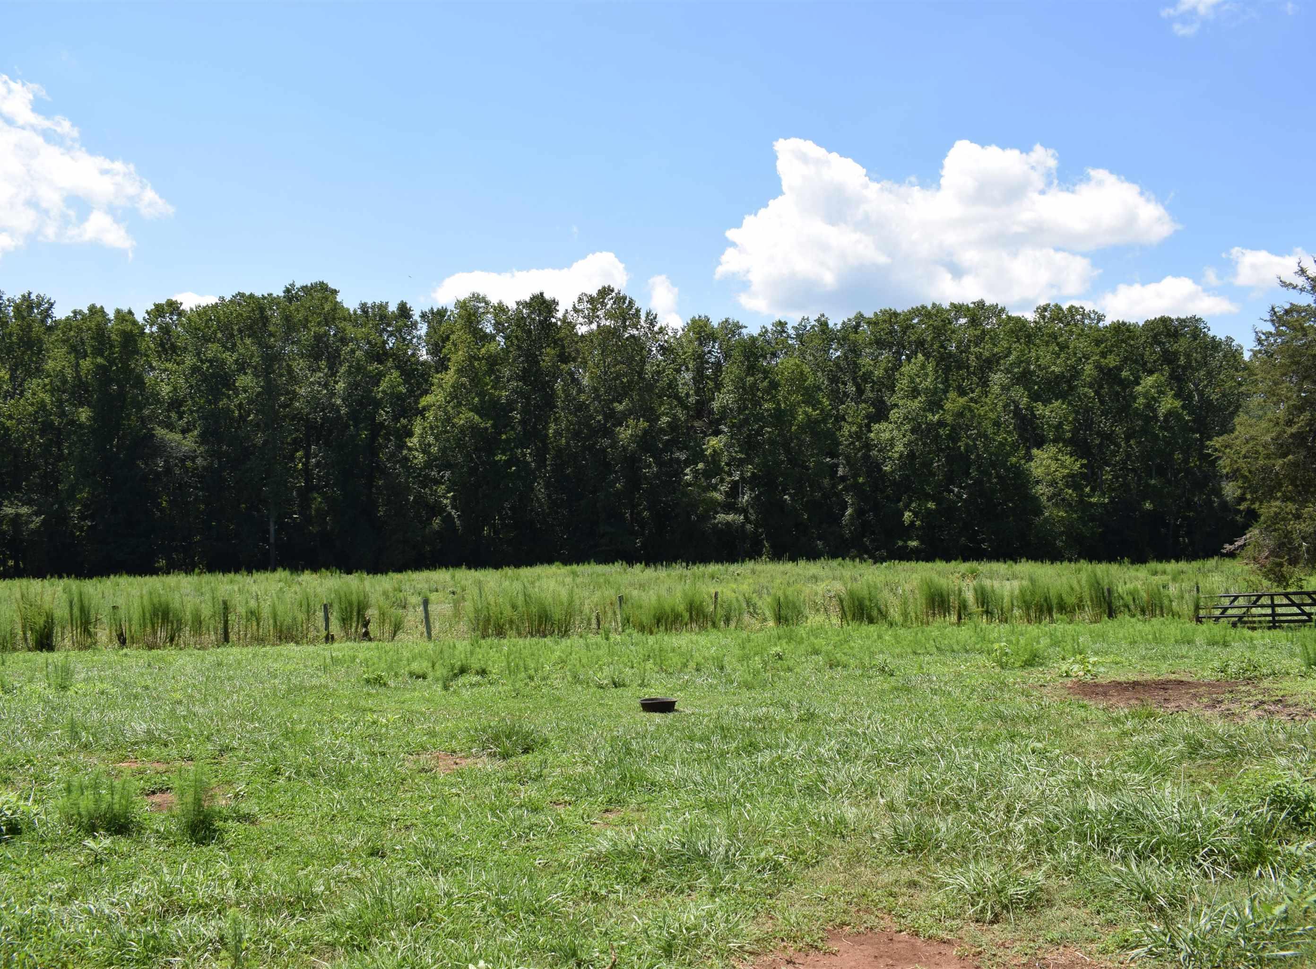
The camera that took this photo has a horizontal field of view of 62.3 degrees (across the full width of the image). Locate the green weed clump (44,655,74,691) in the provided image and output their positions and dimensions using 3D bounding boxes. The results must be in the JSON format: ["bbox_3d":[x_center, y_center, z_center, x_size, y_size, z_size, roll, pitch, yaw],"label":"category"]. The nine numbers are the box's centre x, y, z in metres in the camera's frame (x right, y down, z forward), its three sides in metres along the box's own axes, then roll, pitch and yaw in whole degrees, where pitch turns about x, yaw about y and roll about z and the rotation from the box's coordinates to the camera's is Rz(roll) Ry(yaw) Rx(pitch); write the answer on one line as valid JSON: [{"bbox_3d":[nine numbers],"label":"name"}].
[{"bbox_3d":[-8.361,2.634,15.200,0.420,0.500,0.400,0,-4,0],"label":"green weed clump"}]

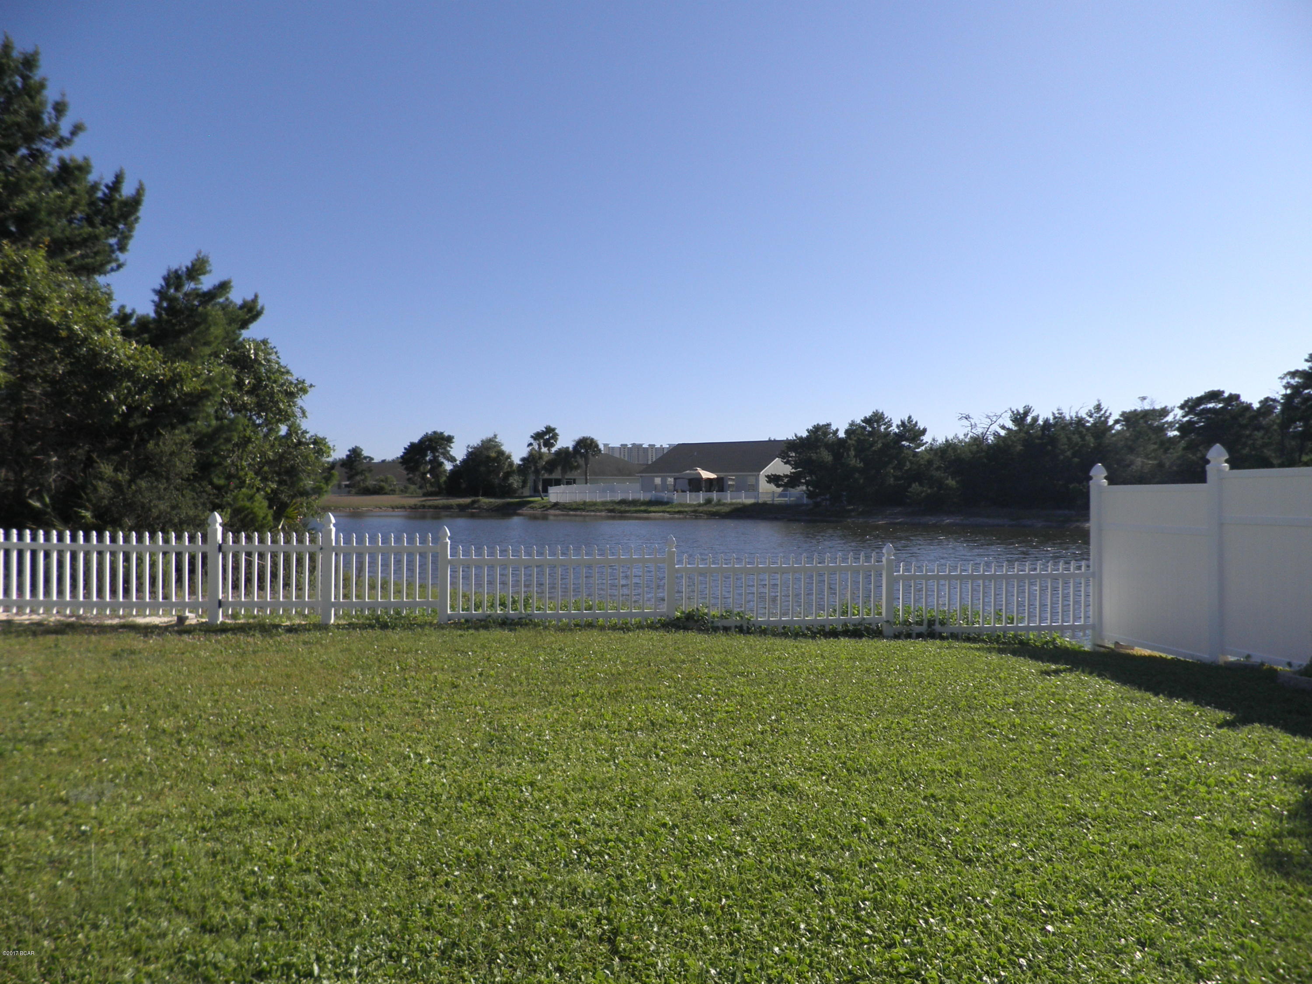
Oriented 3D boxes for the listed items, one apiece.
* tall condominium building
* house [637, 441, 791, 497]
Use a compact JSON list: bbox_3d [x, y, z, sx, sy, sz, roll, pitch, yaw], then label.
[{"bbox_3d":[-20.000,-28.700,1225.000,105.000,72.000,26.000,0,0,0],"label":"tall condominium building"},{"bbox_3d":[9.076,-2.447,106.213,15.600,6.600,16.500,0,0,34],"label":"house"}]

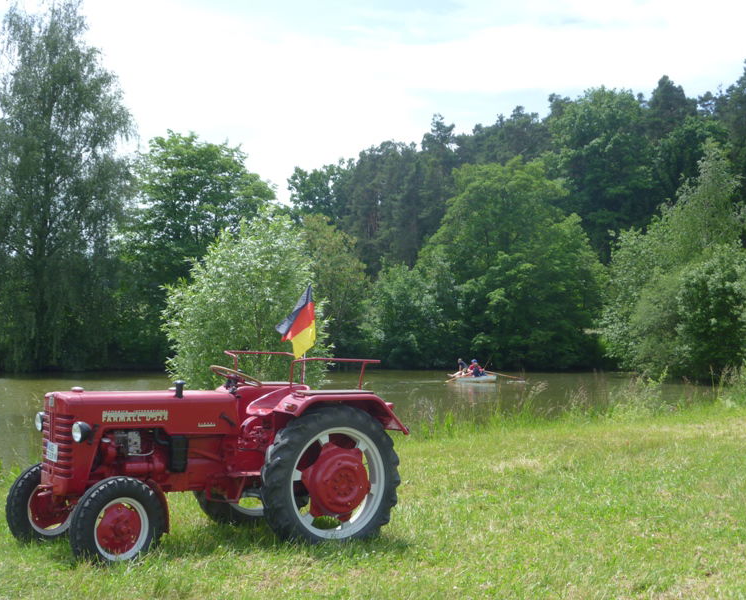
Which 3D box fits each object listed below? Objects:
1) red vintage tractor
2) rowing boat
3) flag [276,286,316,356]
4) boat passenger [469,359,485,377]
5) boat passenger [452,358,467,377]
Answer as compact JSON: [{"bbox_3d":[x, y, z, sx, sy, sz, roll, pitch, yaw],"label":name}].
[{"bbox_3d":[-1.292,1.215,9.437,2.870,1.600,1.540,2,-3,-34],"label":"red vintage tractor"},{"bbox_3d":[4.896,3.878,58.000,2.800,0.480,1.200,-1,-3,30],"label":"rowing boat"},{"bbox_3d":[-0.681,0.189,10.350,0.420,0.650,0.180,0,-3,-11],"label":"flag"},{"bbox_3d":[5.143,3.396,58.000,0.600,1.050,0.700,1,-3,-27],"label":"boat passenger"},{"bbox_3d":[4.279,3.413,58.300,0.750,1.050,0.580,2,-3,-37],"label":"boat passenger"}]

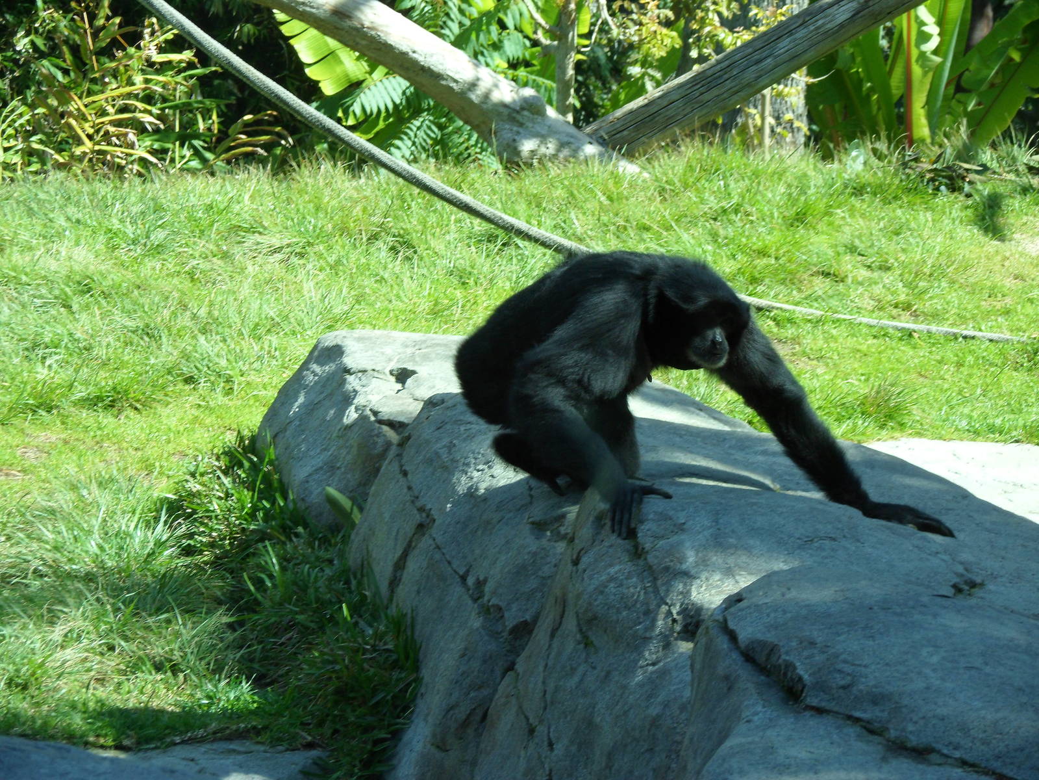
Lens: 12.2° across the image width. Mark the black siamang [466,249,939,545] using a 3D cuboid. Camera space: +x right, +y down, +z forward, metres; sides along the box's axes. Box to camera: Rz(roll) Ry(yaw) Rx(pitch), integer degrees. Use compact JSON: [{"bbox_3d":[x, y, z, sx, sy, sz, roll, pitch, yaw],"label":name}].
[{"bbox_3d":[0.338,0.011,9.100,0.920,0.510,0.460,10,15,38],"label":"black siamang"}]

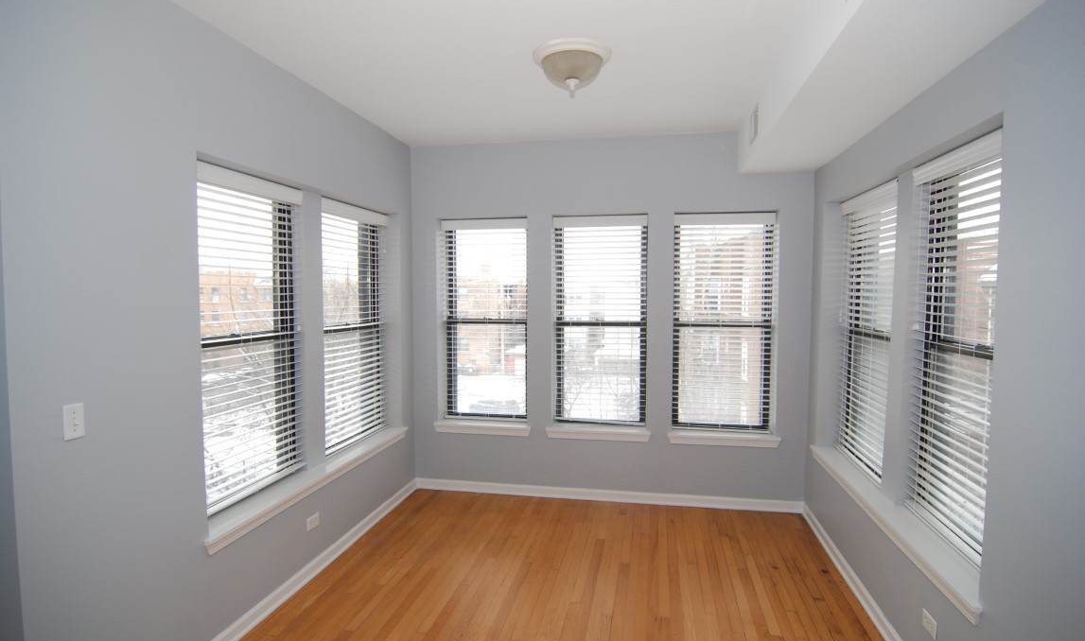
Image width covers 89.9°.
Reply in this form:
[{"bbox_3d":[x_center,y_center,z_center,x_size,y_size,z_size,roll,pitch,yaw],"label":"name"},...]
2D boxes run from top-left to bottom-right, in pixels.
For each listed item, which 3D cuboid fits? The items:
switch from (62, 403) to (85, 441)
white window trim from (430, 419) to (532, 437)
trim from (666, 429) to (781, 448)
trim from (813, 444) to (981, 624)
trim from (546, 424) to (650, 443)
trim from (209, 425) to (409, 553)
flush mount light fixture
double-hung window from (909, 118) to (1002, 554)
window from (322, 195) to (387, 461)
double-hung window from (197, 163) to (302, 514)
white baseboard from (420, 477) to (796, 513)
[{"bbox_3d":[-1.573,0.340,1.828,0.012,0.115,0.070,1,3,11],"label":"switch"},{"bbox_3d":[-0.474,0.877,4.410,0.805,0.090,0.149,1,3,10],"label":"white window trim"},{"bbox_3d":[1.353,0.895,4.095,0.808,0.090,0.149,1,3,10],"label":"trim"},{"bbox_3d":[1.732,0.964,2.765,0.166,0.095,1.975,1,3,11],"label":"trim"},{"bbox_3d":[0.435,0.886,4.253,0.812,0.090,0.149,1,3,10],"label":"trim"},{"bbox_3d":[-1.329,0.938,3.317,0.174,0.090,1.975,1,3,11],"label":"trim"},{"bbox_3d":[0.146,-1.191,2.655,0.378,0.210,0.378,1,3,11],"label":"flush mount light fixture"},{"bbox_3d":[1.742,0.119,2.249,0.111,1.652,0.863,1,3,11],"label":"double-hung window"},{"bbox_3d":[-1.324,0.029,3.824,0.111,1.652,0.896,1,3,11],"label":"window"},{"bbox_3d":[-1.526,0.085,2.829,0.111,1.652,0.838,1,3,11],"label":"double-hung window"},{"bbox_3d":[0.438,1.372,4.245,3.010,0.103,0.020,1,3,10],"label":"white baseboard"}]

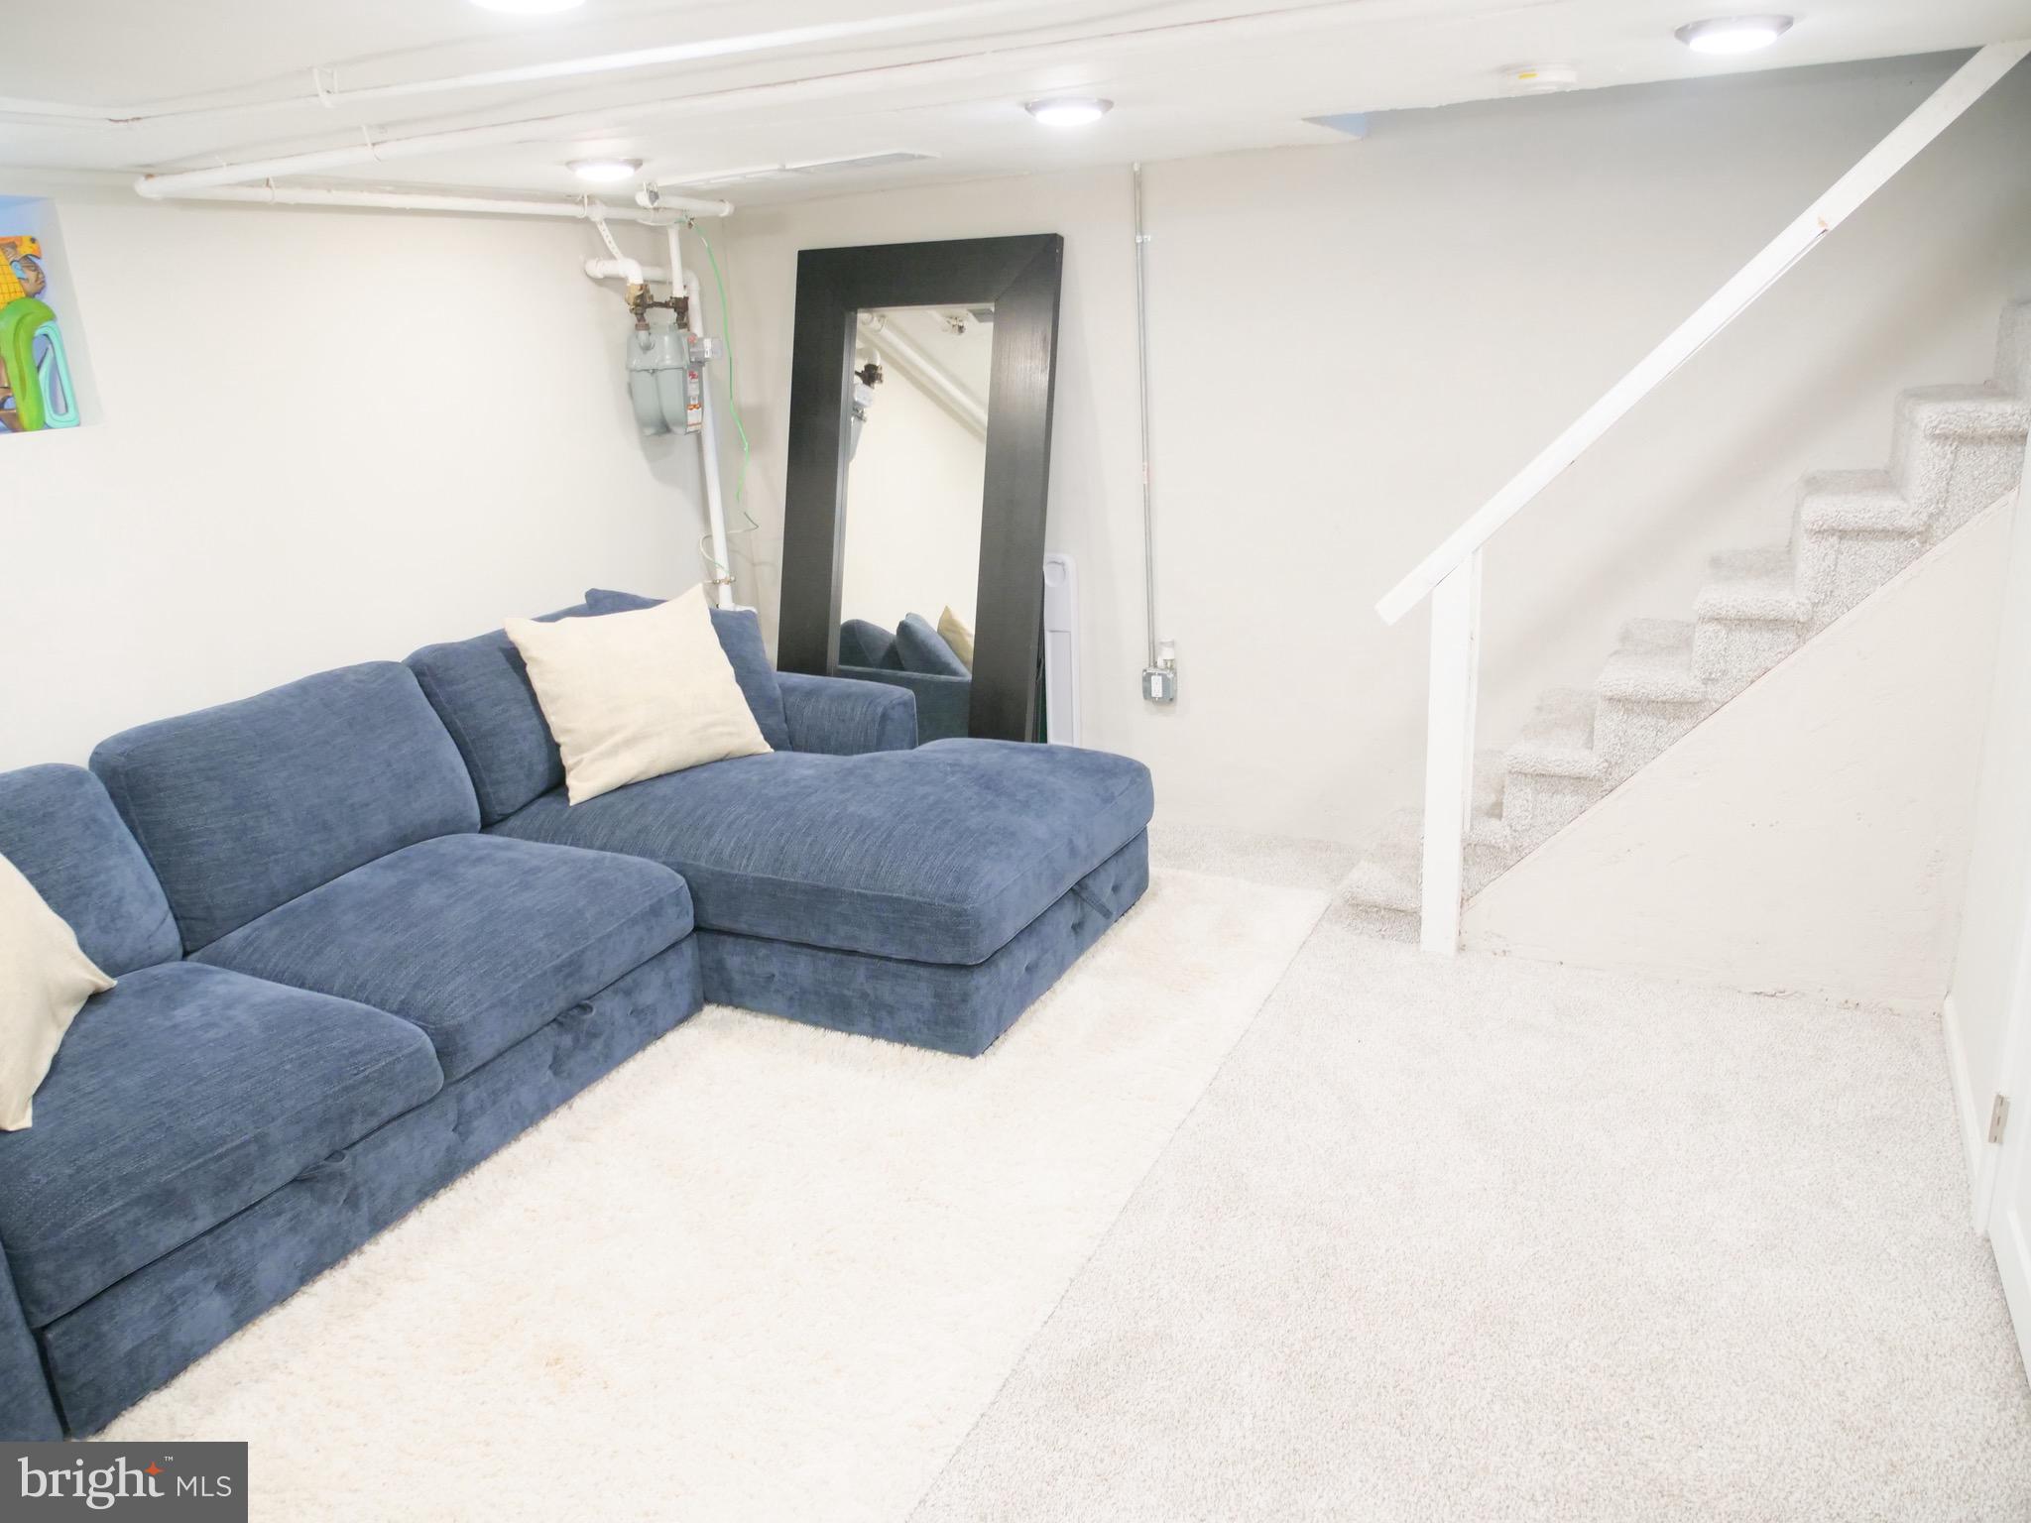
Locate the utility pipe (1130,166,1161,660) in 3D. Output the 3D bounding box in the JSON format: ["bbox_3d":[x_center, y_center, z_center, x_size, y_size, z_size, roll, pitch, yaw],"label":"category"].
[{"bbox_3d":[0.396,-1.013,4.290,0.022,1.500,0.022,5,18,26],"label":"utility pipe"}]

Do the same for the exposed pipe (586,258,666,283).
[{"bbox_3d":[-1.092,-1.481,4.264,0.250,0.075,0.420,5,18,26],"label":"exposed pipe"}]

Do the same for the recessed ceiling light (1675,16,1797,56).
[{"bbox_3d":[1.289,-1.299,2.529,0.190,0.038,0.190,5,18,26],"label":"recessed ceiling light"}]

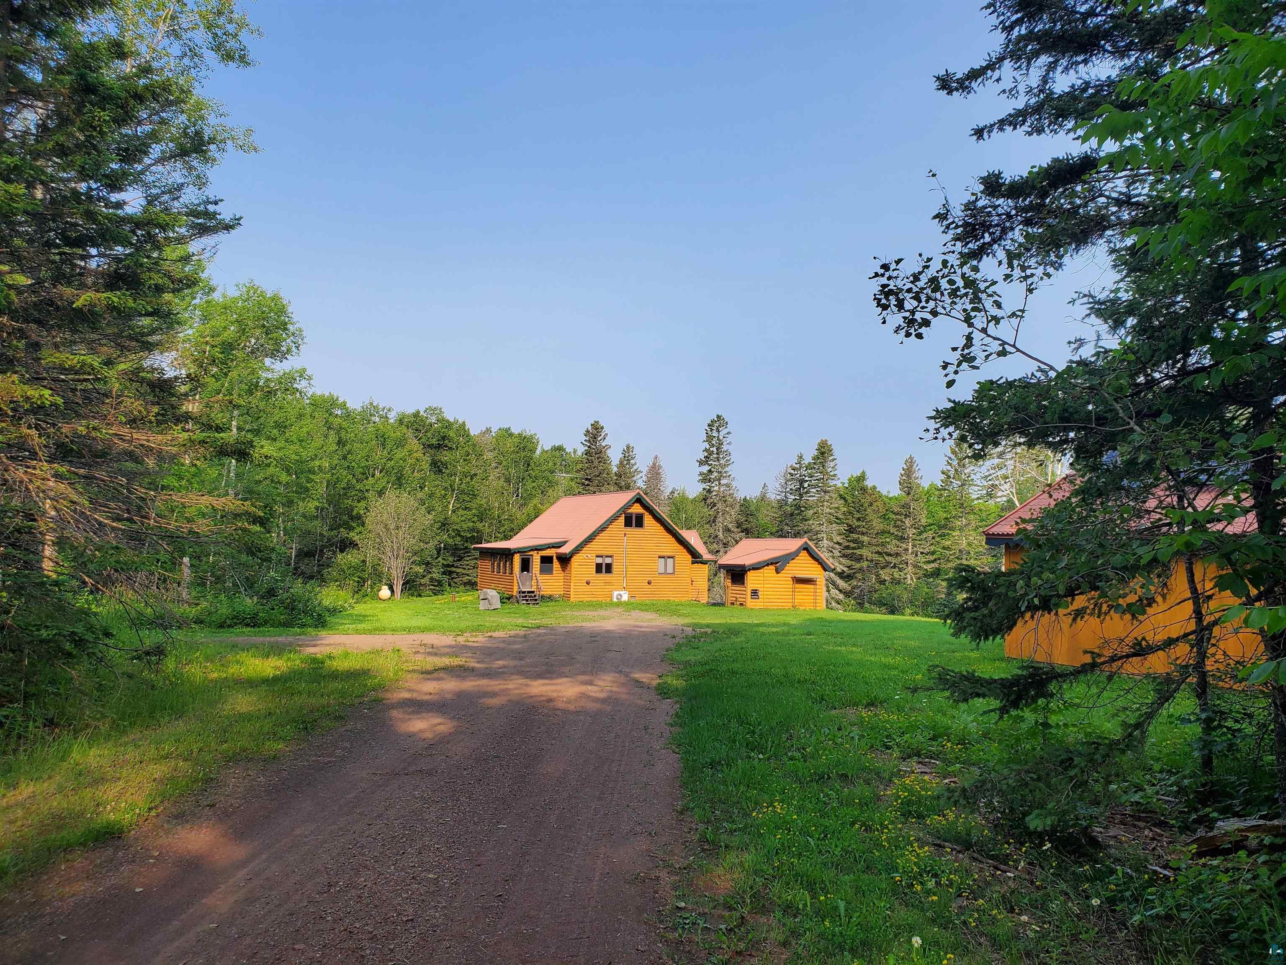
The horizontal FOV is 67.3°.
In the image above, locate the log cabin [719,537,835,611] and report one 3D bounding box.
[{"bbox_3d":[6.819,5.059,55.158,5.950,3.850,6.100,3,-4,-27],"label":"log cabin"}]

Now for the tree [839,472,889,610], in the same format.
[{"bbox_3d":[14.064,3.721,61.700,3.300,8.691,3.300,1,-4,0],"label":"tree"}]

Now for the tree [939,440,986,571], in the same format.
[{"bbox_3d":[21.347,2.849,64.608,3.400,11.340,3.400,1,-4,0],"label":"tree"}]

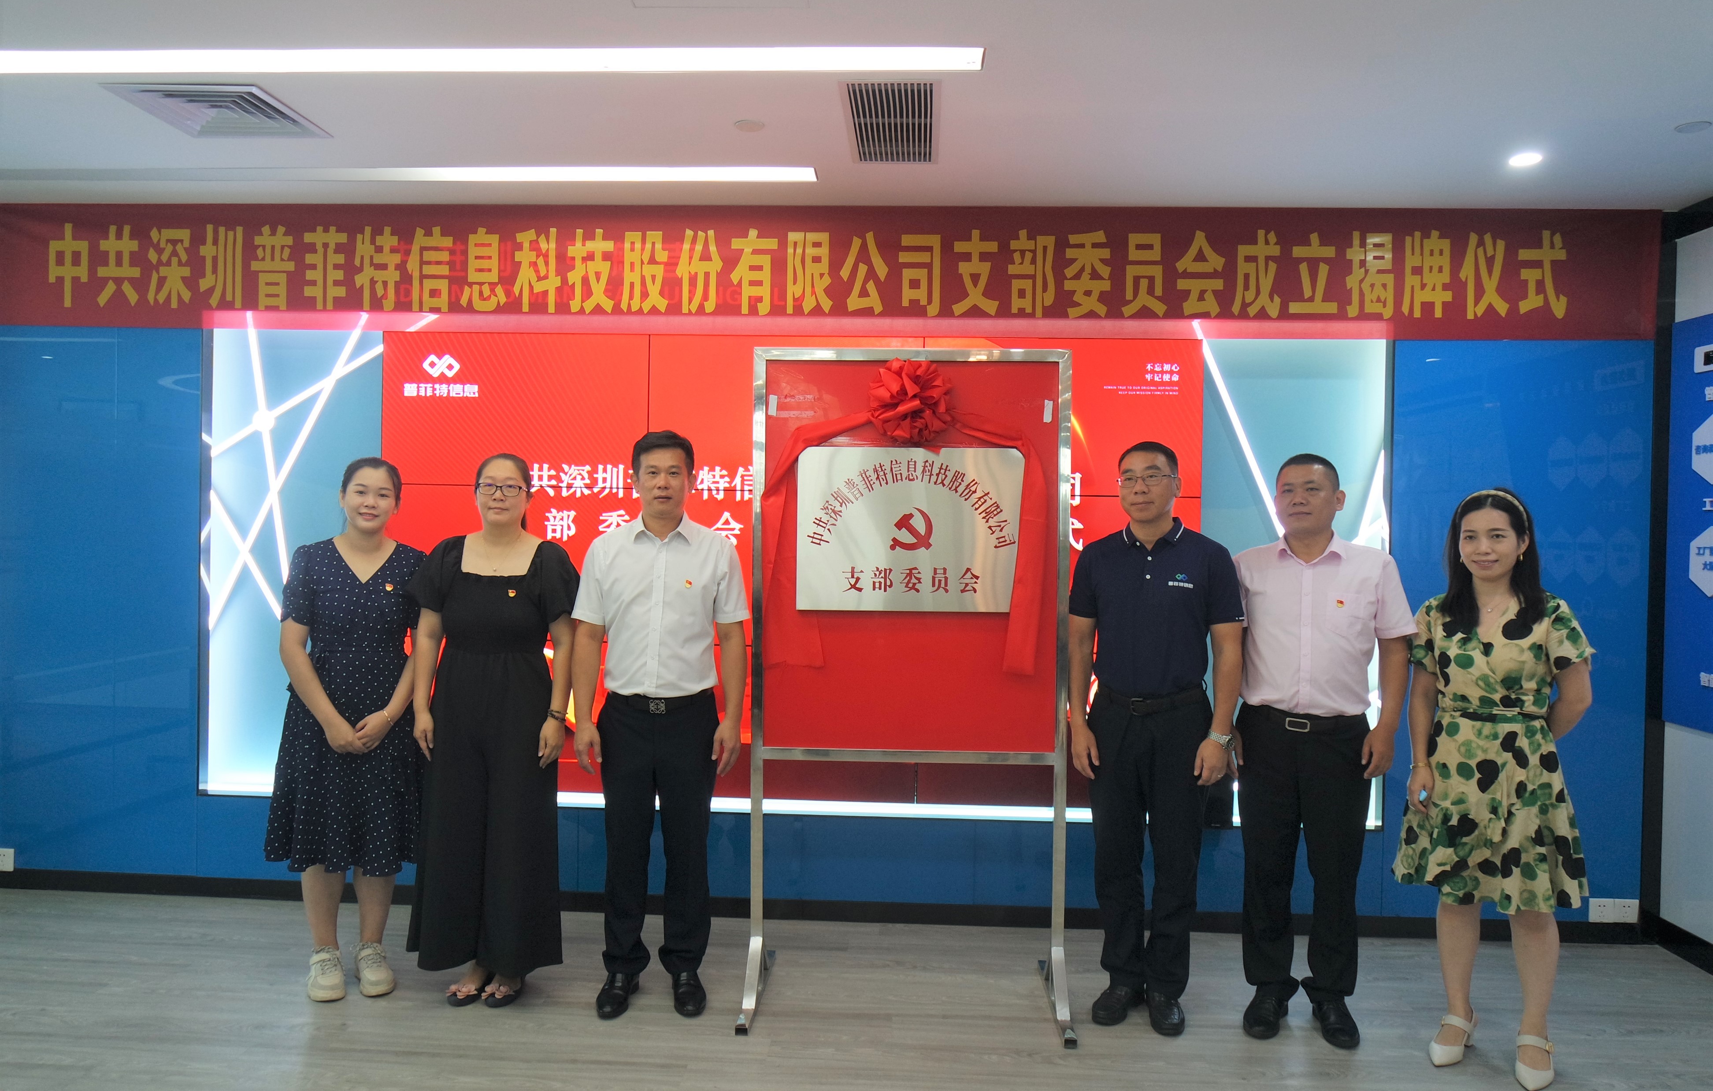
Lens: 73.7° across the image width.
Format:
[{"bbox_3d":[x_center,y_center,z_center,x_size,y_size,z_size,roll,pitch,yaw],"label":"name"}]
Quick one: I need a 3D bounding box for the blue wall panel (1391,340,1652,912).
[{"bbox_3d":[2.377,0.302,4.128,0.912,2.089,0.060,1,1,3],"label":"blue wall panel"}]

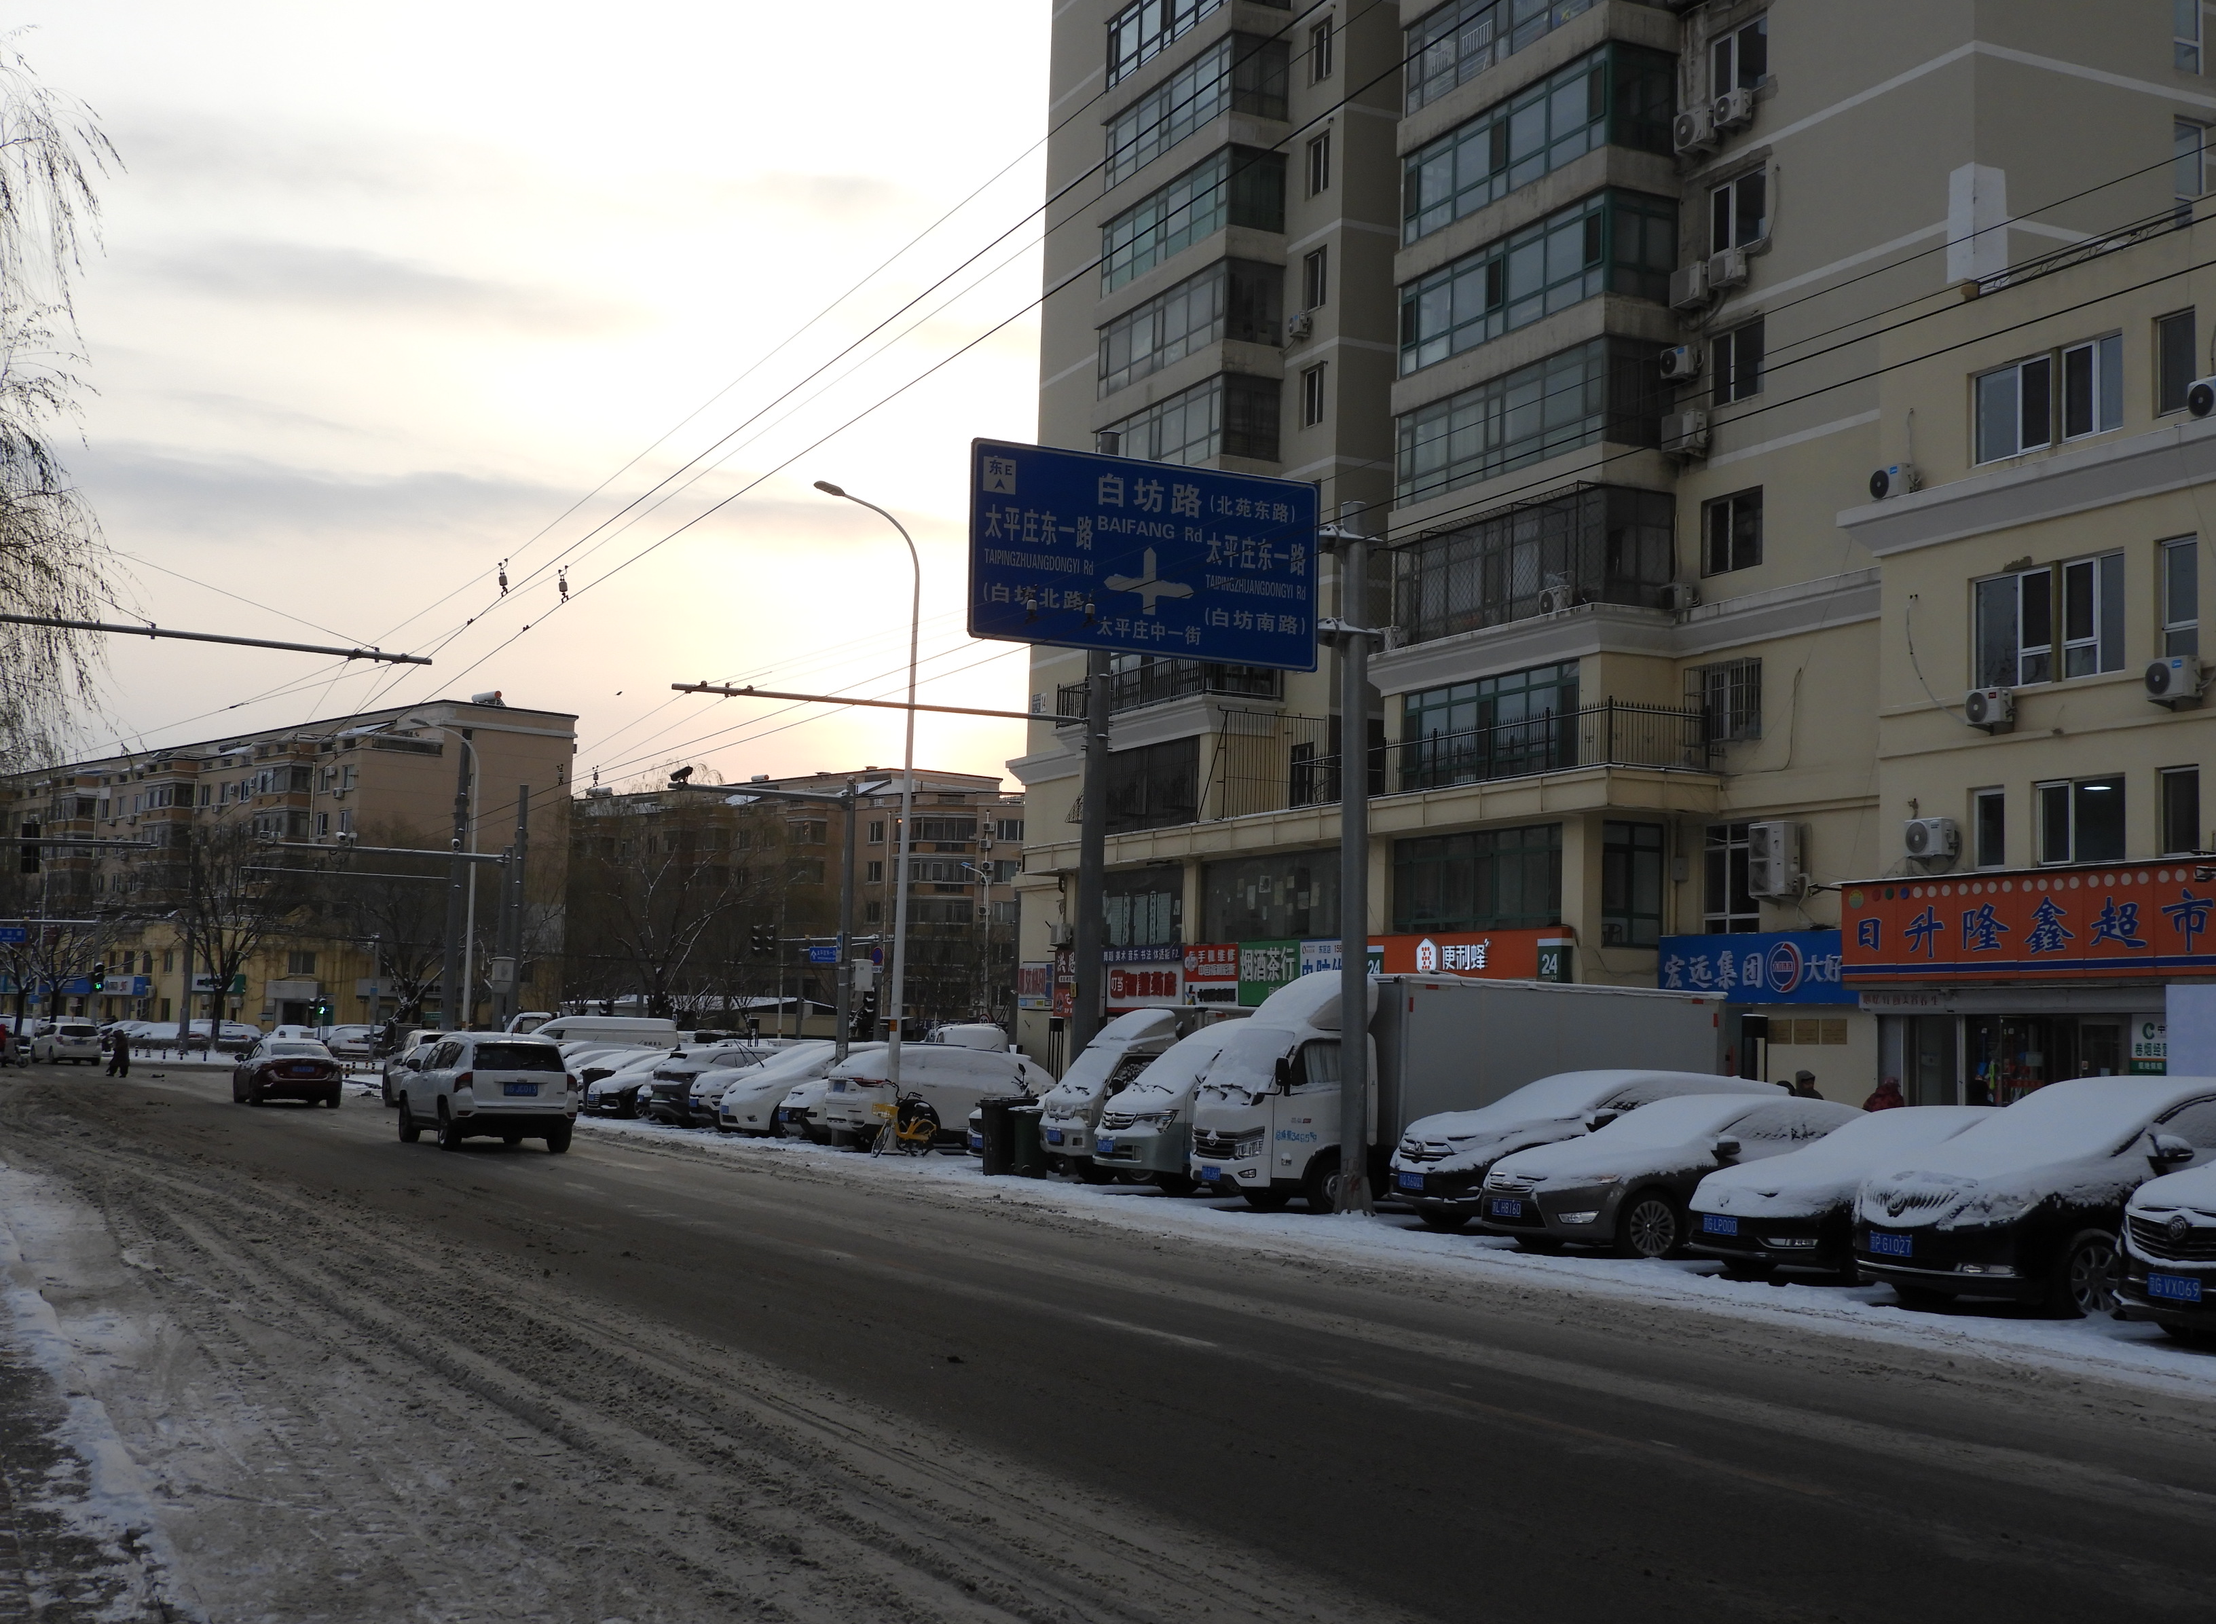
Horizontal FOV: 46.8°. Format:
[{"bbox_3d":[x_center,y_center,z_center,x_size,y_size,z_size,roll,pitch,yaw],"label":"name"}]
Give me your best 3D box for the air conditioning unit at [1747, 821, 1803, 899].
[{"bbox_3d":[11.337,0.809,43.500,0.370,1.240,0.920,4,-6,-25],"label":"air conditioning unit"}]

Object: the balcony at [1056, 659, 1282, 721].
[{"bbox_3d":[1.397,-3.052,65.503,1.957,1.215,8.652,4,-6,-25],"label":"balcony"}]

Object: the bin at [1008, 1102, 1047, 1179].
[{"bbox_3d":[-1.066,4.371,34.058,0.530,0.930,0.480,4,-6,-25],"label":"bin"}]

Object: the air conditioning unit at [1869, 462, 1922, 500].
[{"bbox_3d":[12.152,-5.078,39.610,0.280,0.510,0.710,4,-6,-25],"label":"air conditioning unit"}]

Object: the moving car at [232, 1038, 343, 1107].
[{"bbox_3d":[-18.386,5.778,57.302,1.800,1.460,4.650,4,-6,-25],"label":"moving car"}]

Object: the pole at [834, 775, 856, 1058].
[{"bbox_3d":[-4.295,2.439,42.048,0.250,6.041,0.250,4,-6,-25],"label":"pole"}]

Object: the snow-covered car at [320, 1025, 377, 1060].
[{"bbox_3d":[-32.867,10.034,111.491,1.820,1.520,4.600,4,-6,-25],"label":"snow-covered car"}]

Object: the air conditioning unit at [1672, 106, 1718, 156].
[{"bbox_3d":[11.098,-12.805,48.220,0.330,0.637,0.924,4,-6,-25],"label":"air conditioning unit"}]

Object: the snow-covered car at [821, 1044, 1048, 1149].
[{"bbox_3d":[-1.982,4.543,40.634,4.640,1.680,1.860,4,-6,-25],"label":"snow-covered car"}]

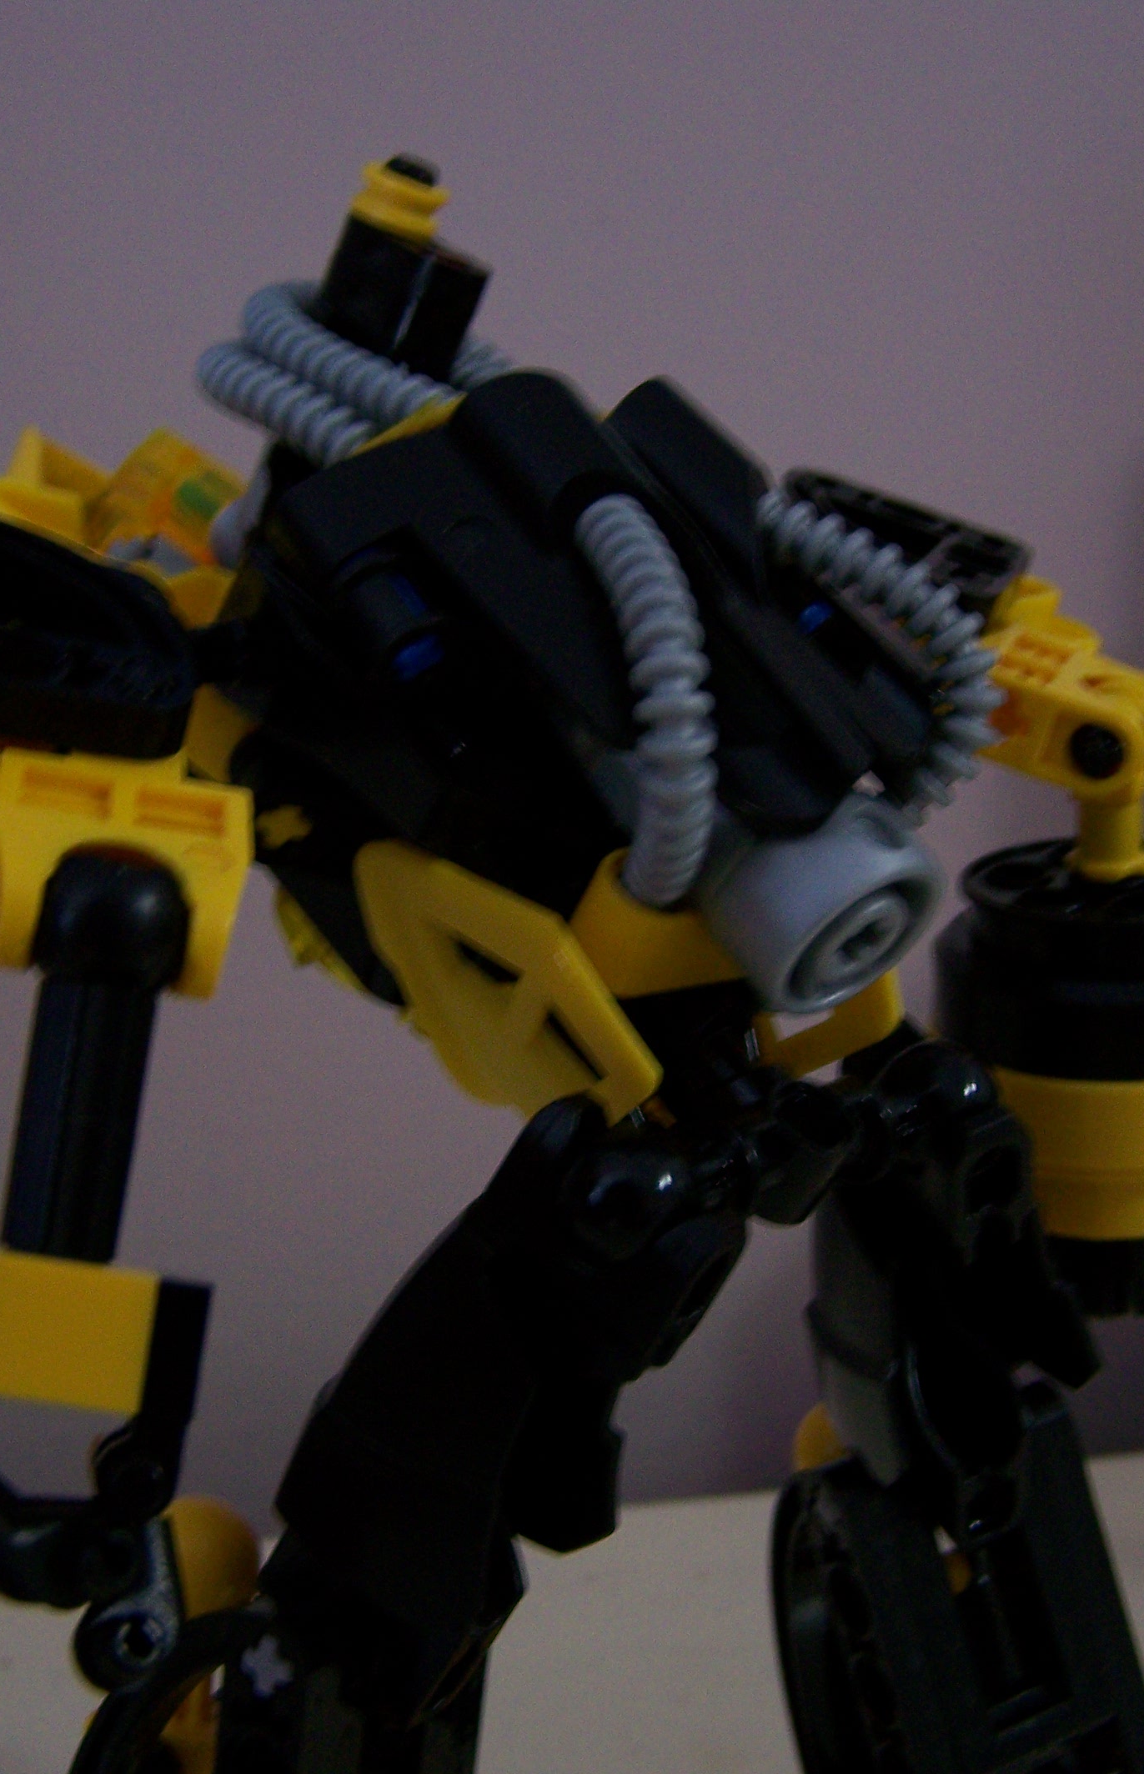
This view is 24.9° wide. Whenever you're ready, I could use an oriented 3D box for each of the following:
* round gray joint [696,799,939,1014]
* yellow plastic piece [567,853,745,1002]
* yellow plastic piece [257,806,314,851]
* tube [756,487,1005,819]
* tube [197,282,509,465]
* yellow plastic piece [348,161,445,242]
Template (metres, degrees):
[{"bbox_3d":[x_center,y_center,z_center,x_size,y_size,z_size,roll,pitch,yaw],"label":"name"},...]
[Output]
[{"bbox_3d":[0.017,0.001,0.180,0.012,0.016,0.015,49,31,19],"label":"round gray joint"},{"bbox_3d":[0.005,0.003,0.166,0.013,0.009,0.011,10,9,-14],"label":"yellow plastic piece"},{"bbox_3d":[-0.024,-0.005,0.217,0.005,0.005,0.005,21,0,18],"label":"yellow plastic piece"},{"bbox_3d":[0.024,-0.018,0.197,0.009,0.026,0.015,-25,0,-34],"label":"tube"},{"bbox_3d":[-0.019,-0.044,0.223,0.025,0.013,0.018,19,13,0],"label":"tube"},{"bbox_3d":[-0.015,-0.059,0.225,0.007,0.004,0.007,19,13,0],"label":"yellow plastic piece"}]

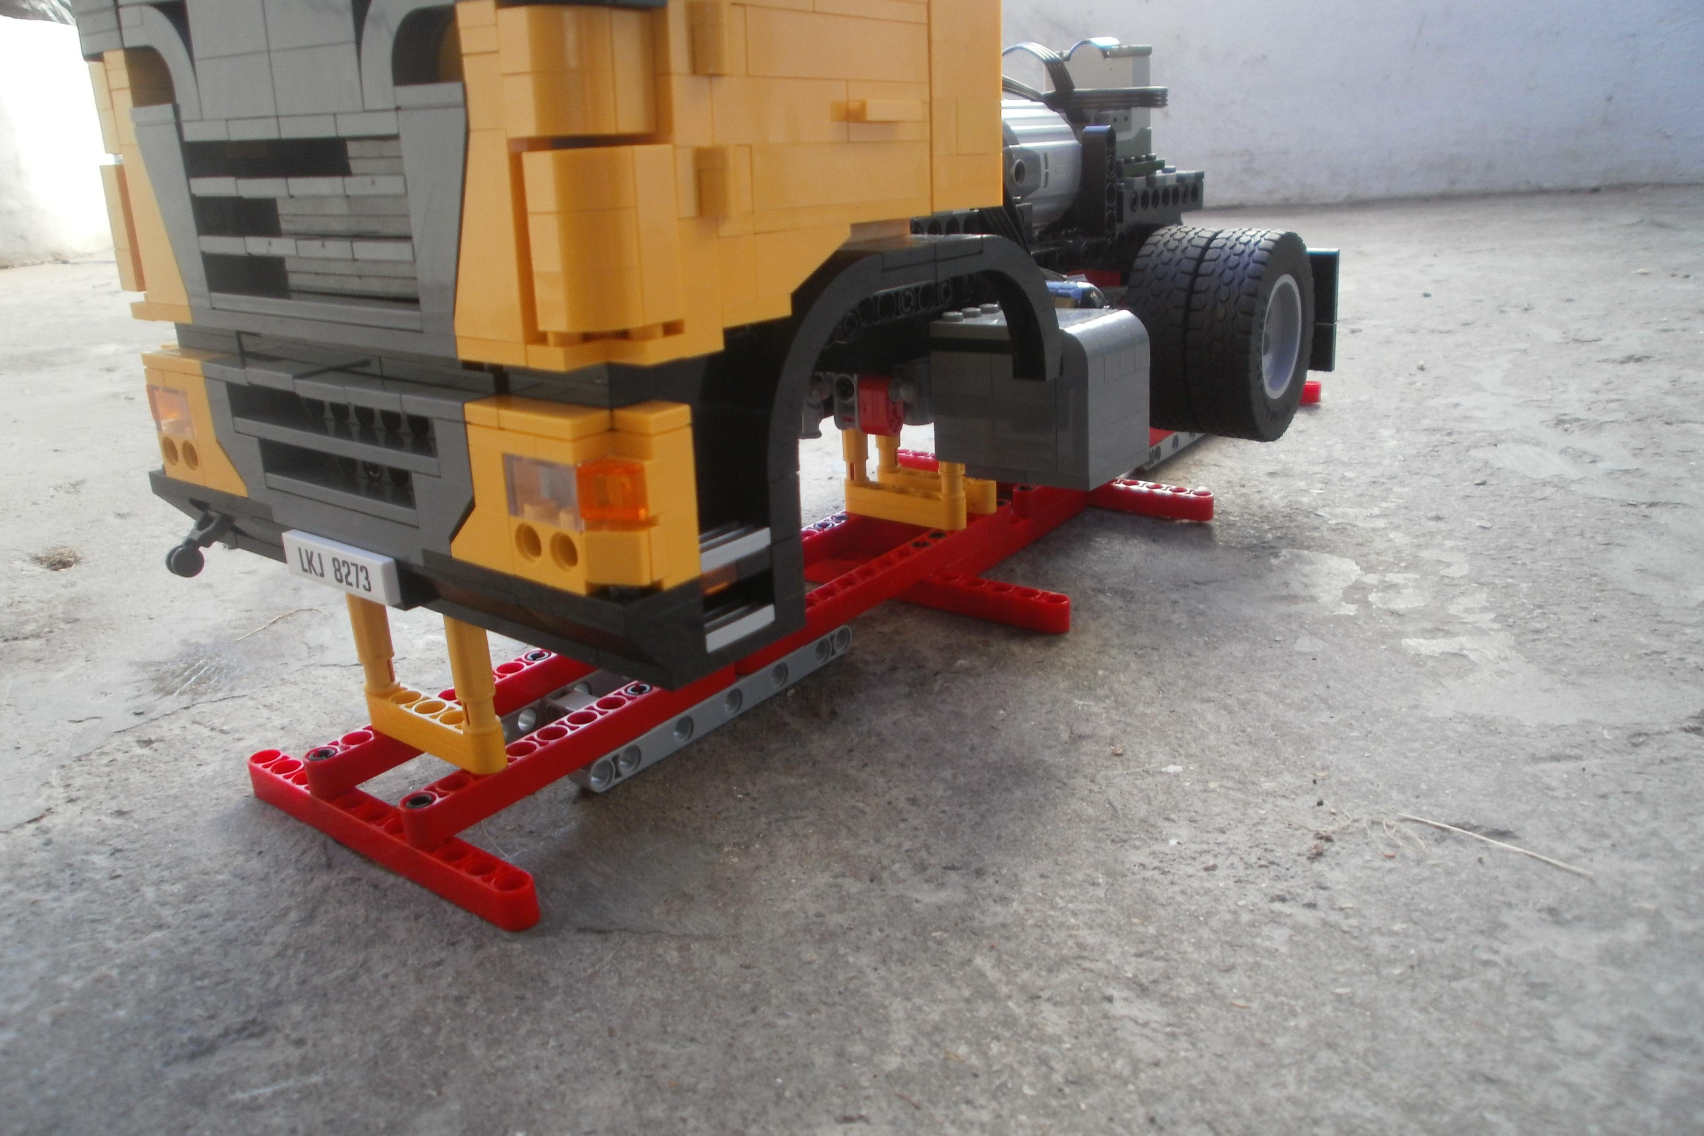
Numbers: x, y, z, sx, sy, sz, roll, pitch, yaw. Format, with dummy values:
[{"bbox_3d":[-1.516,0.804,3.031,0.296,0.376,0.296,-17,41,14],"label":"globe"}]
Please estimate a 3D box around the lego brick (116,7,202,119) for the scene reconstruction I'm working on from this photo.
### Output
[{"bbox_3d":[-0.120,-0.090,0.230,0.024,0.020,0.008,12,22,35],"label":"lego brick"}]

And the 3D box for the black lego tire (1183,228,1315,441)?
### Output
[{"bbox_3d":[0.124,-0.072,0.398,0.020,0.062,0.062,9,22,34],"label":"black lego tire"}]

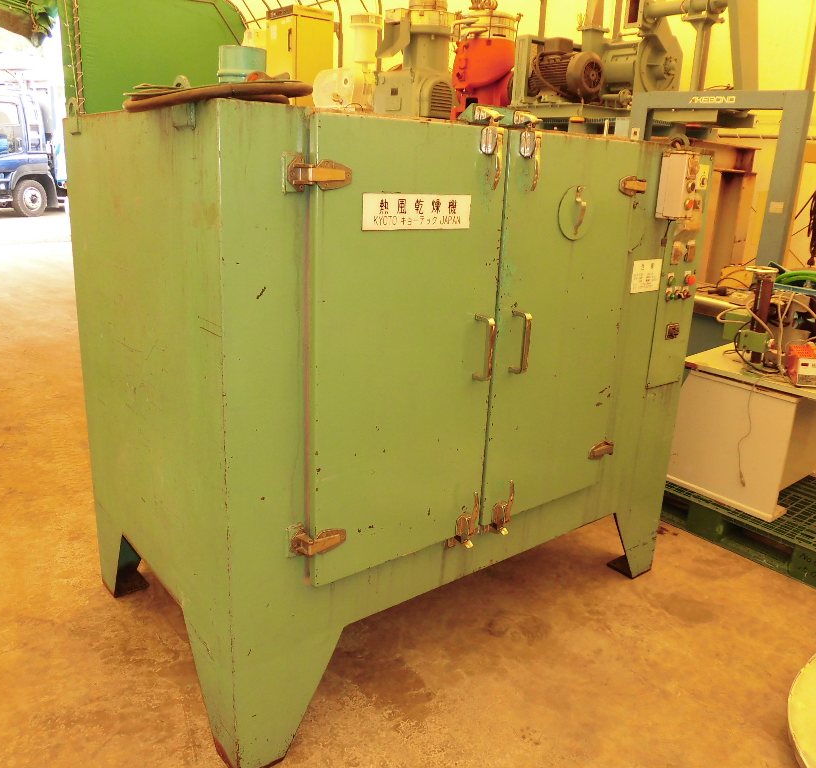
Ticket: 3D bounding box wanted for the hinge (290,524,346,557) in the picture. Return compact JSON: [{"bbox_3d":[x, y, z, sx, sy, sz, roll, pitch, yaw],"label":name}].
[{"bbox_3d":[-0.210,0.376,1.705,0.129,0.062,0.064,-10,20,-37],"label":"hinge"}]

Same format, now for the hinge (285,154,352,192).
[{"bbox_3d":[-0.179,-0.433,1.468,0.132,0.070,0.064,-10,20,-37],"label":"hinge"}]

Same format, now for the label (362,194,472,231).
[{"bbox_3d":[0.030,-0.395,1.632,0.318,0.082,0.006,-10,20,-37],"label":"label"}]

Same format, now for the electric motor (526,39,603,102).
[{"bbox_3d":[1.049,-2.112,4.760,0.285,0.395,0.450,-10,20,-37],"label":"electric motor"}]

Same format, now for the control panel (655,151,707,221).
[{"bbox_3d":[0.867,-0.623,2.245,0.100,0.200,0.105,-10,20,-37],"label":"control panel"}]

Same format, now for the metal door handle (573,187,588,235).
[{"bbox_3d":[0.474,-0.471,1.956,0.024,0.136,0.031,-10,20,-37],"label":"metal door handle"}]

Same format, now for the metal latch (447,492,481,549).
[{"bbox_3d":[0.160,0.369,1.972,0.045,0.168,0.080,-10,20,-37],"label":"metal latch"}]

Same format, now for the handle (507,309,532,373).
[{"bbox_3d":[0.302,-0.110,1.912,0.016,0.170,0.062,-10,20,-37],"label":"handle"}]

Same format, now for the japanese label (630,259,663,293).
[{"bbox_3d":[0.787,-0.356,2.334,0.161,0.102,0.004,-10,20,-37],"label":"japanese label"}]

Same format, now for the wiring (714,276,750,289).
[{"bbox_3d":[1.953,-0.613,4.286,0.230,0.075,0.110,10,17,23],"label":"wiring"}]

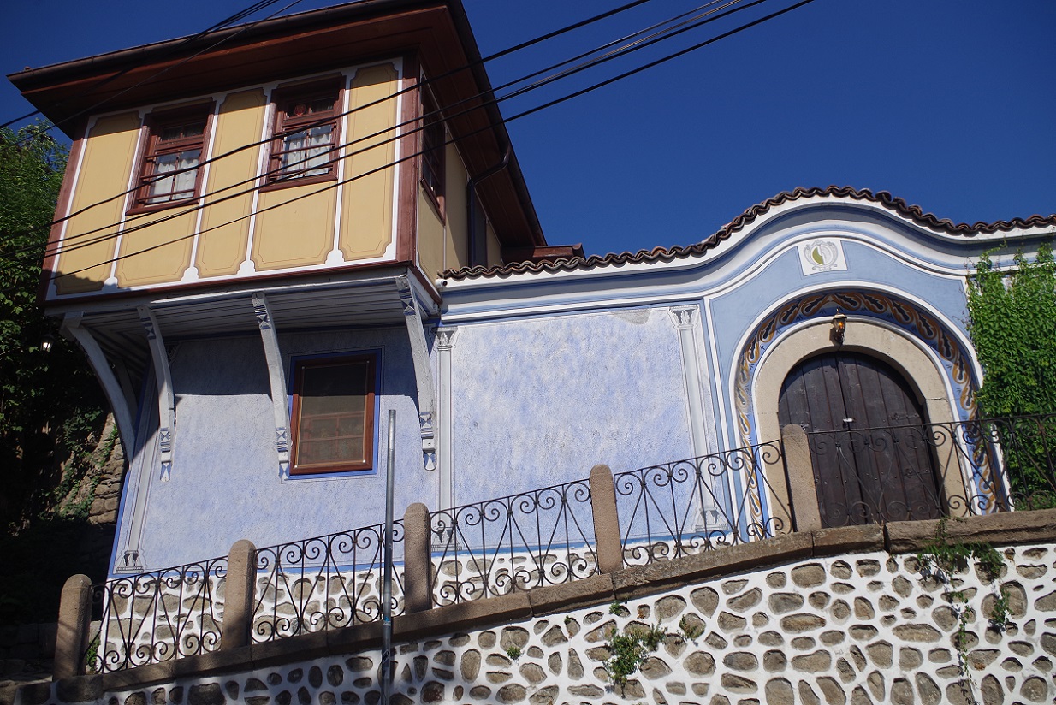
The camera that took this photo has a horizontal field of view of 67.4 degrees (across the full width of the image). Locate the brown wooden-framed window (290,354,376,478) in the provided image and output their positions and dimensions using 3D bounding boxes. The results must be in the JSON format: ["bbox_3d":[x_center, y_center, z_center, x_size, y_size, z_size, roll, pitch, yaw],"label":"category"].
[{"bbox_3d":[-2.169,0.658,8.857,0.960,1.370,0.100,-5,-22,6],"label":"brown wooden-framed window"}]

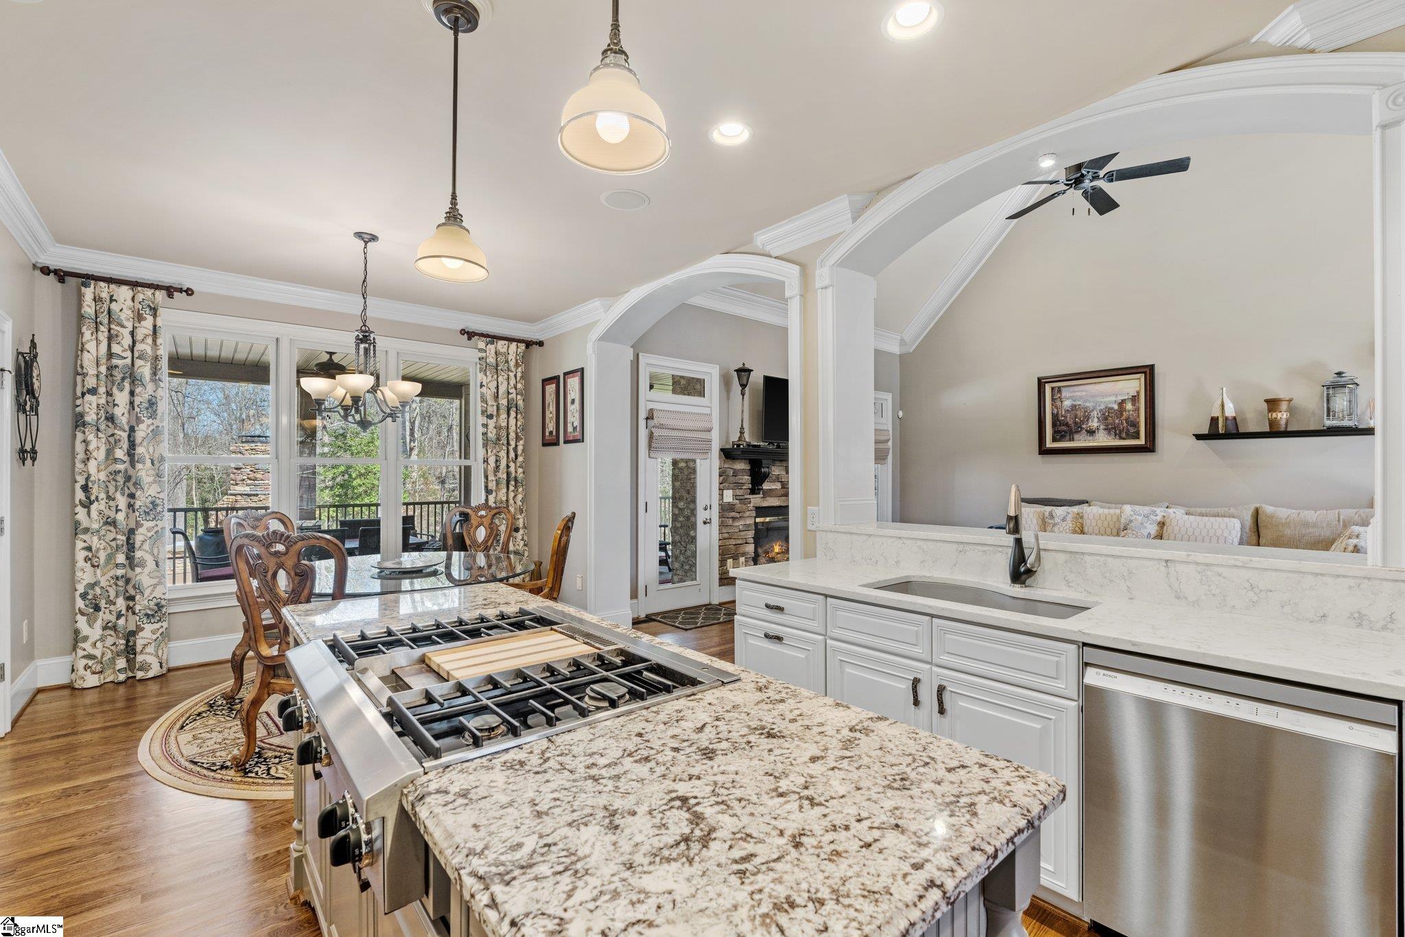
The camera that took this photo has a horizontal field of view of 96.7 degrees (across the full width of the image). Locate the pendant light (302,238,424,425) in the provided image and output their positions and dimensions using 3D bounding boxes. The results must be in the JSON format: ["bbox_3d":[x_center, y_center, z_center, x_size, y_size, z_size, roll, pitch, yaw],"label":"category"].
[{"bbox_3d":[-1.977,-0.796,3.664,0.640,1.140,0.640,0,-1,-40],"label":"pendant light"}]

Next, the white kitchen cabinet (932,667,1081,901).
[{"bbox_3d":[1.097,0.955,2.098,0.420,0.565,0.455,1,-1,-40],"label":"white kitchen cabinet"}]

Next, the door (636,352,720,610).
[{"bbox_3d":[-0.237,0.157,6.253,1.022,2.492,0.100,0,-1,-40],"label":"door"}]

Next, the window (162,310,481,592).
[{"bbox_3d":[-2.862,-0.109,4.931,2.260,1.950,0.120,0,-1,-40],"label":"window"}]

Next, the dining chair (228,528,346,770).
[{"bbox_3d":[-1.865,0.825,3.113,0.550,1.100,0.610,0,-1,3],"label":"dining chair"}]

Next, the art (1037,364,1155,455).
[{"bbox_3d":[4.279,-0.615,6.858,0.050,0.918,1.145,1,-1,-40],"label":"art"}]

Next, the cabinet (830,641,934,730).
[{"bbox_3d":[0.858,0.981,2.493,0.580,0.598,0.448,0,-1,-40],"label":"cabinet"}]

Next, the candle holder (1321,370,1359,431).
[{"bbox_3d":[5.442,-0.589,5.329,0.210,0.490,0.210,1,-1,-40],"label":"candle holder"}]

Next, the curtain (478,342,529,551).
[{"bbox_3d":[-1.791,0.123,5.675,0.510,2.540,0.120,0,-1,-40],"label":"curtain"}]

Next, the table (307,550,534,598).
[{"bbox_3d":[-1.827,0.989,3.836,1.620,0.760,1.620,1,-1,-40],"label":"table"}]

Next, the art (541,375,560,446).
[{"bbox_3d":[-1.417,-0.526,5.788,0.030,0.640,0.365,0,-1,-40],"label":"art"}]

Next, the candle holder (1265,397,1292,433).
[{"bbox_3d":[5.274,-0.497,5.705,0.190,0.320,0.190,0,-1,-40],"label":"candle holder"}]

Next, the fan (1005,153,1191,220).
[{"bbox_3d":[2.950,-2.221,4.845,1.300,0.450,1.300,1,-1,-40],"label":"fan"}]

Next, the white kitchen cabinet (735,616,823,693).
[{"bbox_3d":[0.481,0.961,2.833,0.420,0.565,0.535,1,-1,-40],"label":"white kitchen cabinet"}]

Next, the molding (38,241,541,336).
[{"bbox_3d":[-2.798,-1.296,4.868,3.325,0.130,0.105,0,-1,-40],"label":"molding"}]

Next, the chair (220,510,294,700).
[{"bbox_3d":[-2.571,0.820,4.022,0.640,1.100,0.600,0,-1,2],"label":"chair"}]

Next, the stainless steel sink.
[{"bbox_3d":[1.001,0.597,2.315,0.425,0.225,0.770,0,-1,-40],"label":"stainless steel sink"}]

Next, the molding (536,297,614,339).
[{"bbox_3d":[-1.167,-1.288,5.437,0.100,0.133,1.300,0,-1,-40],"label":"molding"}]

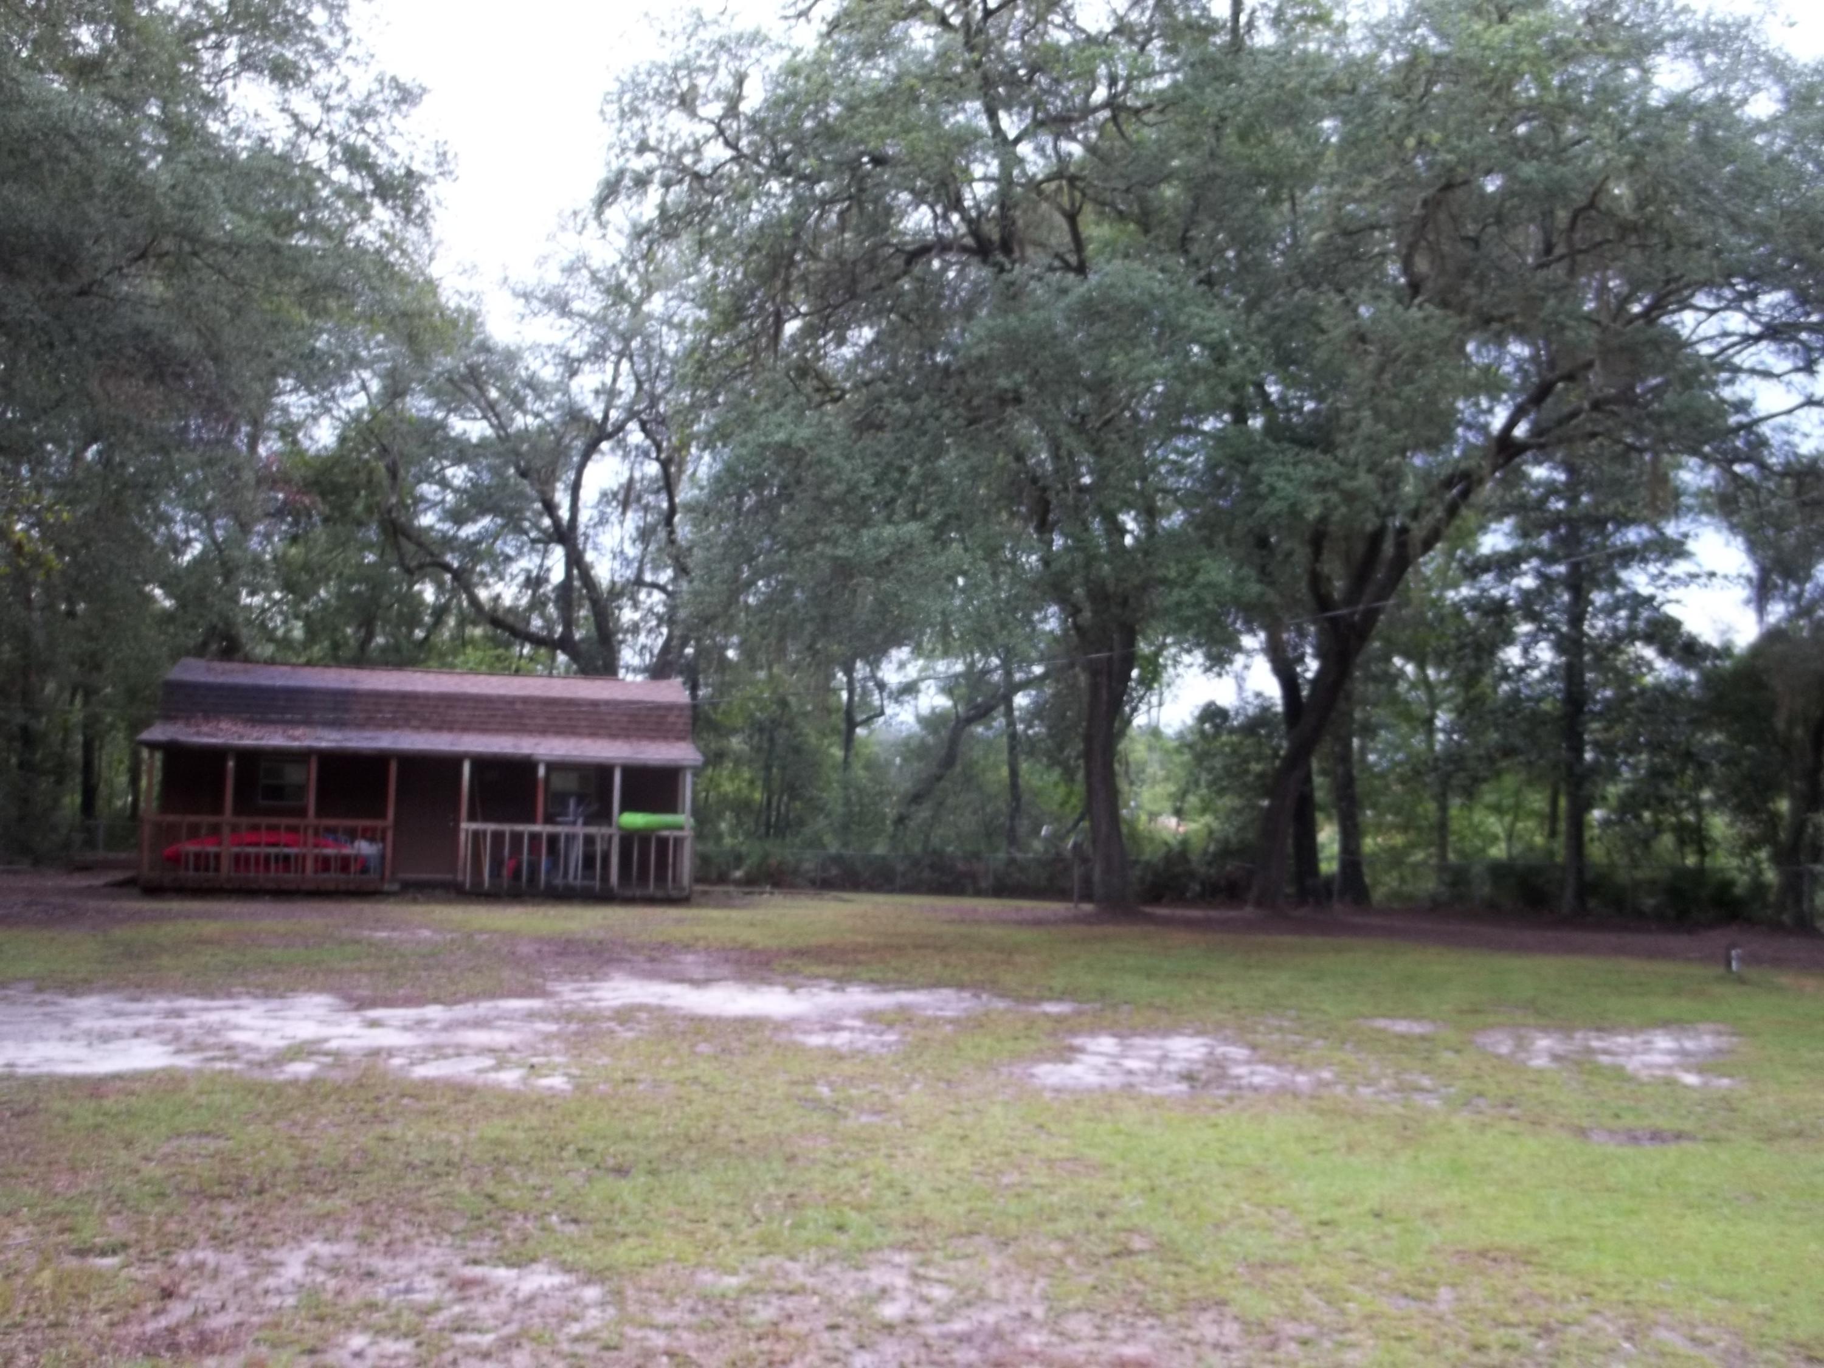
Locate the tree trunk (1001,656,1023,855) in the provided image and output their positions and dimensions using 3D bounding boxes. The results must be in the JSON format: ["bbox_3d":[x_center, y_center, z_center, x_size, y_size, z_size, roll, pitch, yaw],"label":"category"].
[{"bbox_3d":[2.352,1.680,41.000,0.460,4.671,0.400,1,-4,3],"label":"tree trunk"}]

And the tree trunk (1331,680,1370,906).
[{"bbox_3d":[8.442,2.100,33.500,0.720,4.338,0.600,1,-4,14],"label":"tree trunk"}]

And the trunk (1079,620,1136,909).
[{"bbox_3d":[3.550,1.459,31.500,1.000,5.215,0.800,1,-4,6],"label":"trunk"}]

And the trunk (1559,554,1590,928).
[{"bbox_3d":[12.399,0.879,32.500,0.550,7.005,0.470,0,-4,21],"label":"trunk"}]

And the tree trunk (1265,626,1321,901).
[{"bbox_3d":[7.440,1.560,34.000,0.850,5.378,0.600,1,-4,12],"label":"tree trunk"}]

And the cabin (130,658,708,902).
[{"bbox_3d":[-8.450,1.630,30.407,8.750,3.850,5.500,3,-4,-13],"label":"cabin"}]

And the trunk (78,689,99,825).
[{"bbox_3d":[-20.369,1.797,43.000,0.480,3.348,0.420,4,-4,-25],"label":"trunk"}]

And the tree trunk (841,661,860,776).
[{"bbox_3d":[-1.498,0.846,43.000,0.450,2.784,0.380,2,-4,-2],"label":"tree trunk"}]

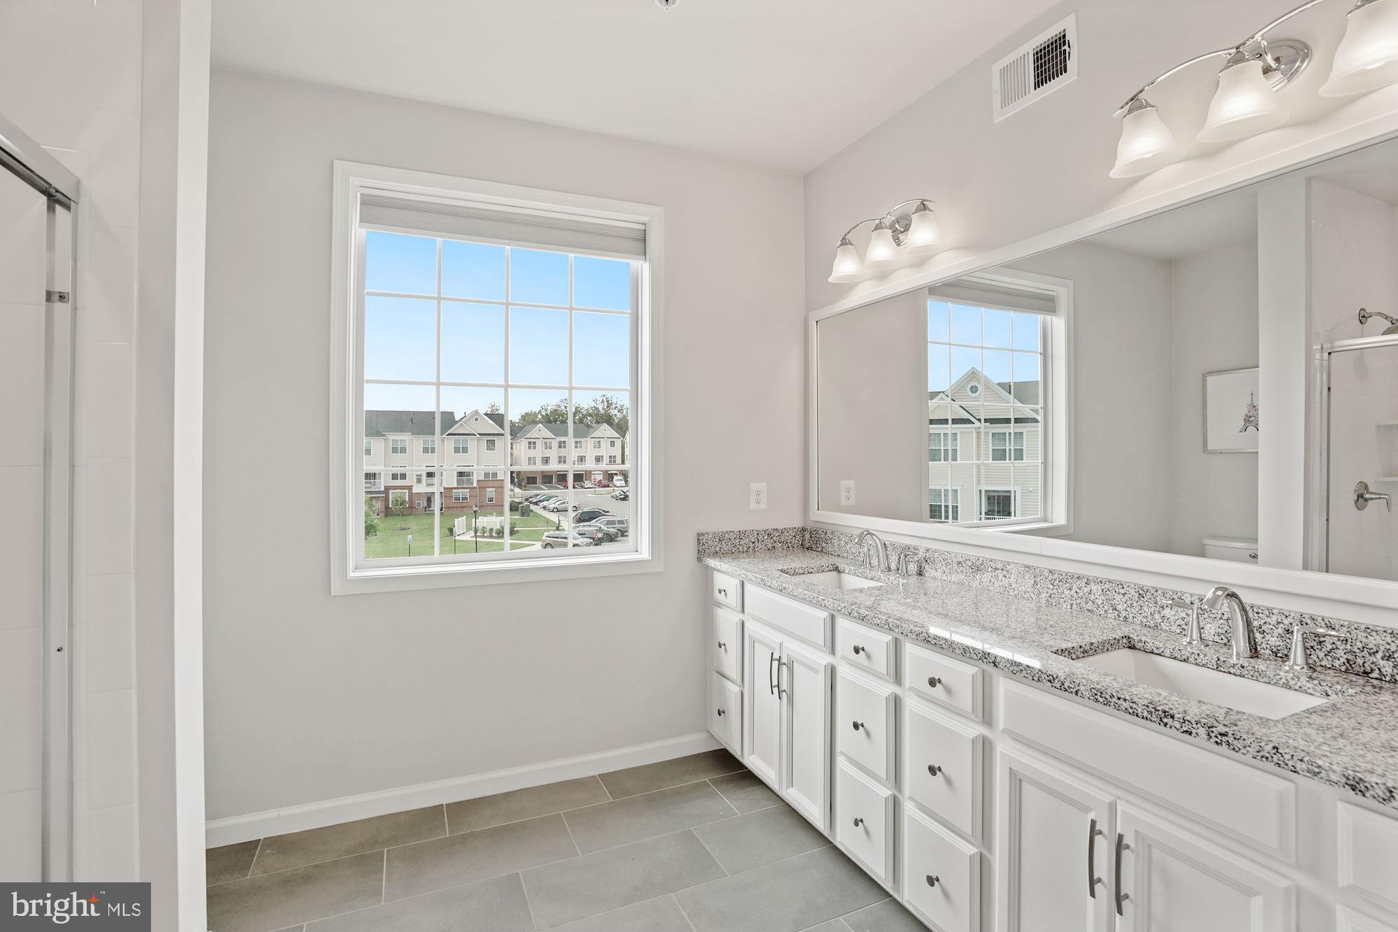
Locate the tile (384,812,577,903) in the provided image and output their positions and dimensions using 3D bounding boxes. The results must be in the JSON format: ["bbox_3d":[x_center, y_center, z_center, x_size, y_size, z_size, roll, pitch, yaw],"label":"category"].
[{"bbox_3d":[-0.747,1.344,2.153,0.607,0.010,0.302,0,0,-23],"label":"tile"}]

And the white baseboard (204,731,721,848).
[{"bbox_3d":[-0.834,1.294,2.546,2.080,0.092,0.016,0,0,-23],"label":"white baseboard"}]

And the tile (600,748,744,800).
[{"bbox_3d":[-0.117,1.345,2.726,0.607,0.010,0.244,0,0,-23],"label":"tile"}]

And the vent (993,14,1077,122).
[{"bbox_3d":[1.045,-1.232,1.946,0.014,0.195,0.295,0,0,-23],"label":"vent"}]

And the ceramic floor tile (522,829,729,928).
[{"bbox_3d":[-0.248,1.344,2.037,0.607,0.010,0.302,0,0,-23],"label":"ceramic floor tile"}]

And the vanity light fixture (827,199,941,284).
[{"bbox_3d":[0.740,-0.880,2.415,0.200,0.205,0.570,0,0,-23],"label":"vanity light fixture"}]

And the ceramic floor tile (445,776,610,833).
[{"bbox_3d":[-0.676,1.345,2.483,0.607,0.010,0.244,0,0,-23],"label":"ceramic floor tile"}]

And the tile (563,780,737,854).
[{"bbox_3d":[-0.188,1.345,2.396,0.607,0.010,0.302,0,0,-23],"label":"tile"}]

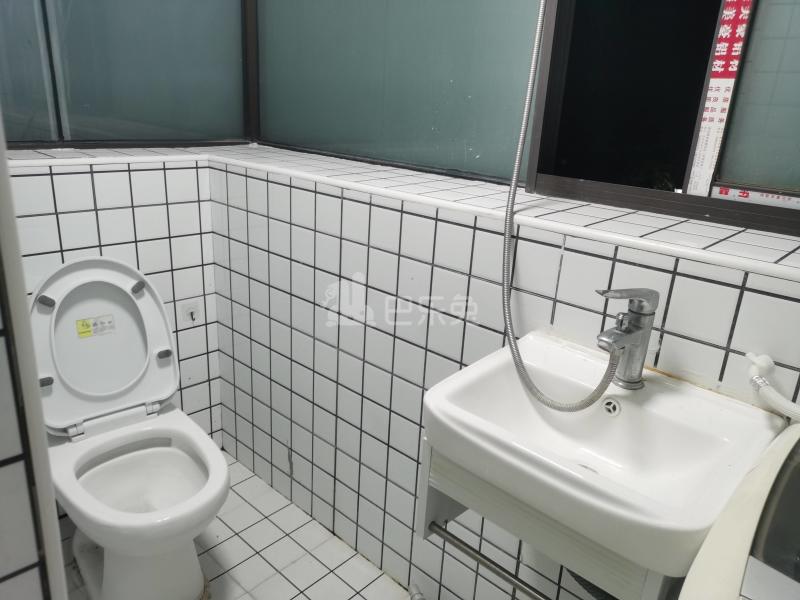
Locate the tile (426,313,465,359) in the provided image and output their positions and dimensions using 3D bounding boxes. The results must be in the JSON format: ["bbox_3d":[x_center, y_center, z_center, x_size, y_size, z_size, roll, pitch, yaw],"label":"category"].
[{"bbox_3d":[0.105,0.078,1.386,0.097,0.097,0.010,19,25,39],"label":"tile"}]

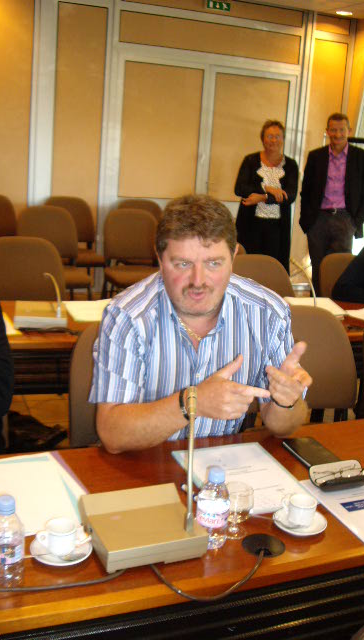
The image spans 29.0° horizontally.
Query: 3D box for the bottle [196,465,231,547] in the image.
[{"bbox_3d":[0.061,0.337,1.288,0.060,0.157,0.060,4,14,-1],"label":"bottle"}]

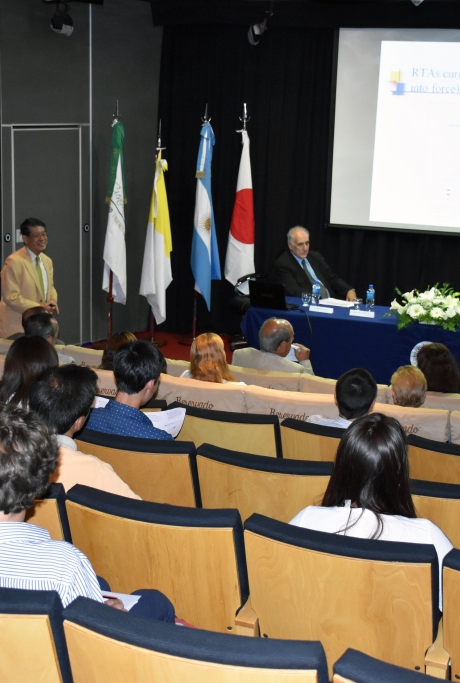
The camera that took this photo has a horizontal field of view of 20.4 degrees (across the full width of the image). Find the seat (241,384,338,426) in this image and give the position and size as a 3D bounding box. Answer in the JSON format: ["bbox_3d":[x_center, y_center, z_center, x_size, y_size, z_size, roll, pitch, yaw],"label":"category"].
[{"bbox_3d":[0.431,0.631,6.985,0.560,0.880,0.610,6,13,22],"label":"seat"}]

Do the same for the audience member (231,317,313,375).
[{"bbox_3d":[0.274,0.403,7.993,0.540,1.188,0.780,12,17,38],"label":"audience member"}]

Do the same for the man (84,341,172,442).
[{"bbox_3d":[-0.252,0.536,5.069,0.500,1.214,0.820,7,15,22],"label":"man"}]

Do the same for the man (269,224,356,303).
[{"bbox_3d":[0.644,-0.277,10.640,0.660,1.297,0.800,0,14,-7],"label":"man"}]

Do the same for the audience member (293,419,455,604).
[{"bbox_3d":[0.418,0.737,3.682,0.480,1.189,0.780,7,14,20],"label":"audience member"}]

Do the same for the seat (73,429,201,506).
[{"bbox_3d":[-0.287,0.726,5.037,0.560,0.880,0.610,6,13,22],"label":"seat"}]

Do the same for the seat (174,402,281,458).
[{"bbox_3d":[0.055,0.689,5.902,0.540,0.900,0.600,7,15,22],"label":"seat"}]

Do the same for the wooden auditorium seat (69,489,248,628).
[{"bbox_3d":[-0.123,0.839,3.745,0.540,0.930,0.600,7,14,20],"label":"wooden auditorium seat"}]

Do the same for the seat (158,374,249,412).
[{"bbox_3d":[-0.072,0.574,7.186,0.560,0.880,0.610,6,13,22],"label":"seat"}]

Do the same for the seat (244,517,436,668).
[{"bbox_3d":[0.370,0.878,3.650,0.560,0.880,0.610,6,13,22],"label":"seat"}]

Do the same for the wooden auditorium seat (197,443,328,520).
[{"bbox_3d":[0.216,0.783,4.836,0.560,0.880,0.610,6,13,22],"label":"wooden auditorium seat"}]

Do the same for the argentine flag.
[{"bbox_3d":[-0.226,-1.143,11.795,0.230,1.746,0.190,6,13,22],"label":"argentine flag"}]

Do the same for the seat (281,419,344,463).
[{"bbox_3d":[0.542,0.764,5.617,0.540,0.930,0.600,7,14,20],"label":"seat"}]

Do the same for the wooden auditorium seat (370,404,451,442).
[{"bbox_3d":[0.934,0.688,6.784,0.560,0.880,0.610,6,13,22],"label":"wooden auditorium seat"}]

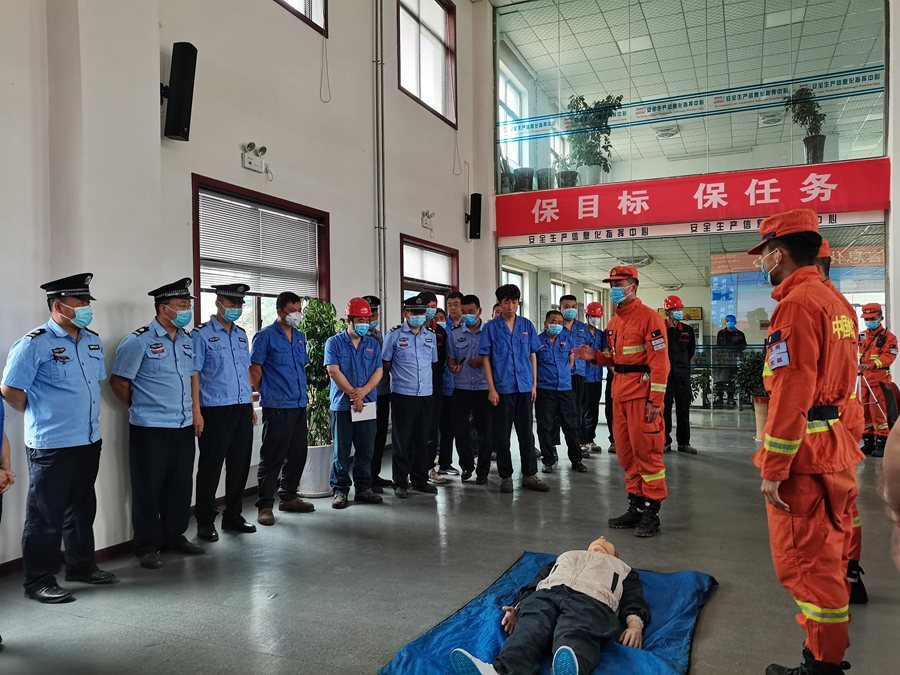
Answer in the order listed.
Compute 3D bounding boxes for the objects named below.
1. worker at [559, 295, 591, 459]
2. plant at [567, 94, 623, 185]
[{"bbox_3d":[1.341,0.435,7.446,0.480,1.806,0.320,-1,0,-5],"label":"worker"},{"bbox_3d":[2.294,-3.082,10.691,0.840,1.523,0.798,-1,0,24],"label":"plant"}]

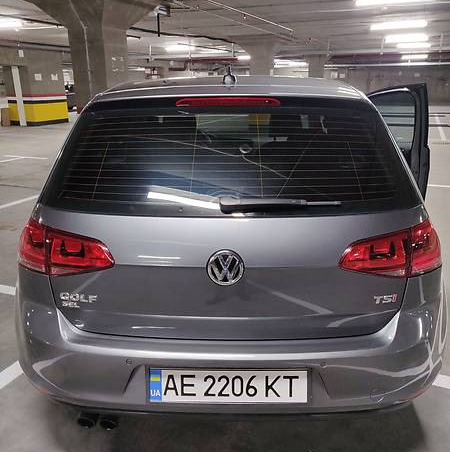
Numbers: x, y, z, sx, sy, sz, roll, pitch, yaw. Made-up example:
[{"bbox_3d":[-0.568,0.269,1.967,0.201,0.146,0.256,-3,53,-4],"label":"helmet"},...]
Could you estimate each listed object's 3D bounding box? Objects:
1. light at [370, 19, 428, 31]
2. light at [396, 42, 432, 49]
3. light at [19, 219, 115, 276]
[{"bbox_3d":[4.154,-4.785,10.315,1.250,0.100,0.150,10,21,25],"label":"light"},{"bbox_3d":[7.449,-7.087,17.031,1.250,0.100,0.150,10,21,25],"label":"light"},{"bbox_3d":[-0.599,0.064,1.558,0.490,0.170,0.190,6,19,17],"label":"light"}]

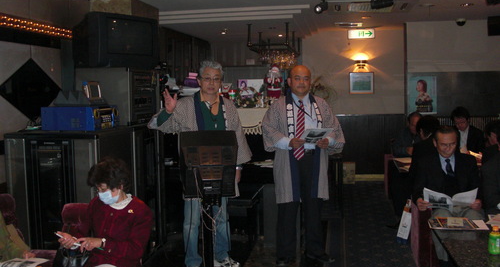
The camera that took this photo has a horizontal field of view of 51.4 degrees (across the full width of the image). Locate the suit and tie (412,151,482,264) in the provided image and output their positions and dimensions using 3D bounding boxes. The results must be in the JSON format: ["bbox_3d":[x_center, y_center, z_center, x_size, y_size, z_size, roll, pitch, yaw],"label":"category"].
[{"bbox_3d":[1.599,0.552,4.233,0.560,0.810,0.640,0,5,10],"label":"suit and tie"}]

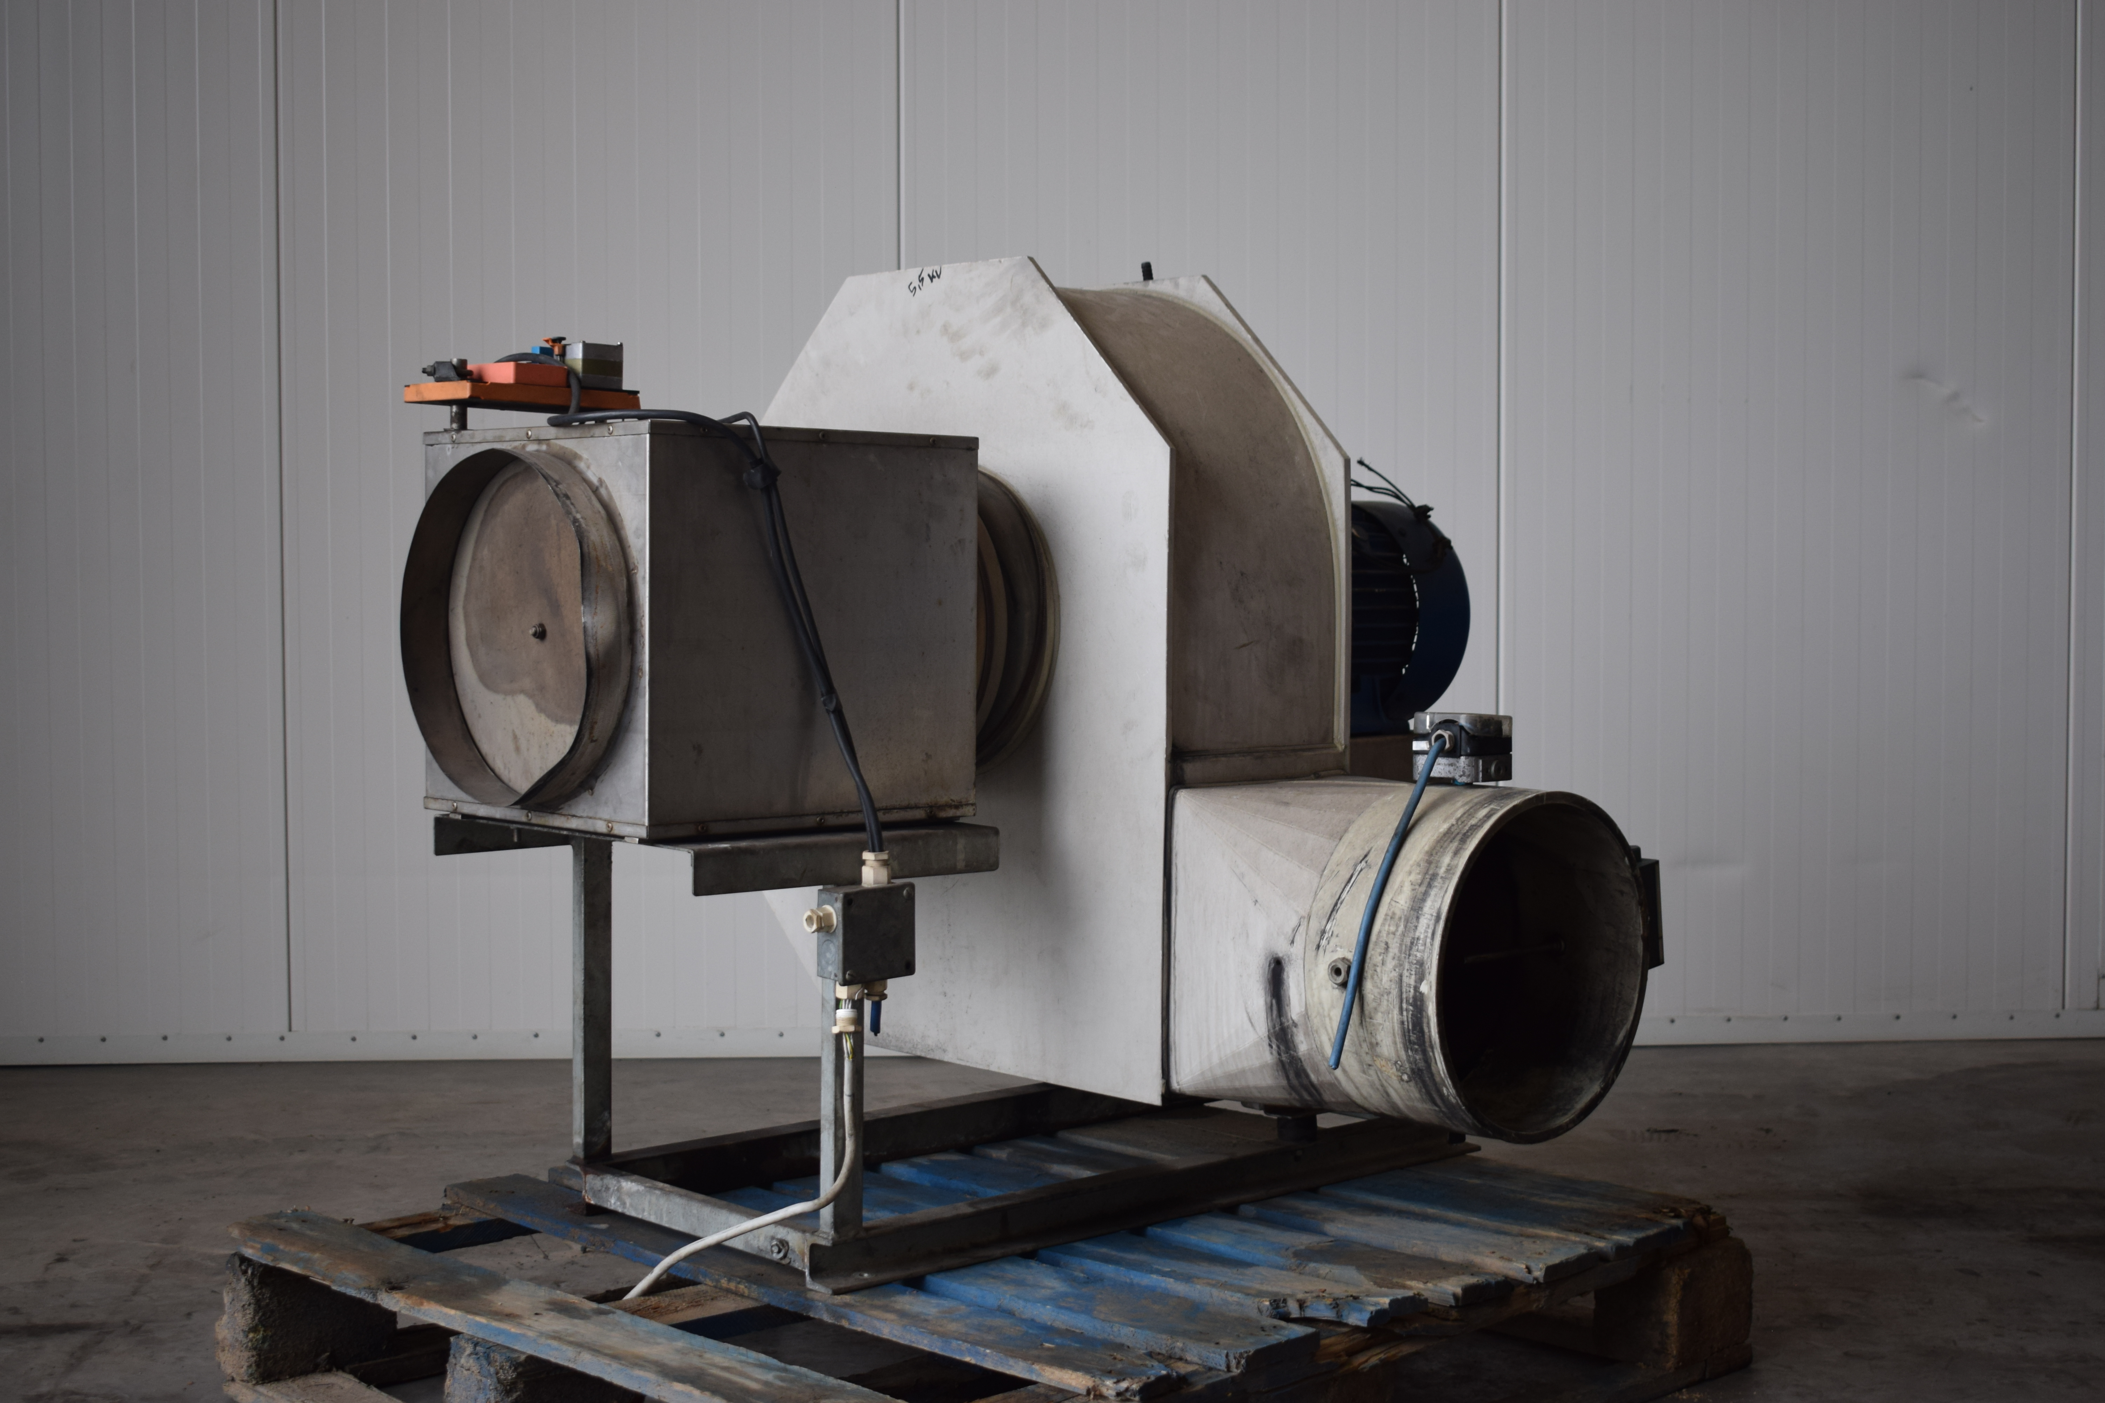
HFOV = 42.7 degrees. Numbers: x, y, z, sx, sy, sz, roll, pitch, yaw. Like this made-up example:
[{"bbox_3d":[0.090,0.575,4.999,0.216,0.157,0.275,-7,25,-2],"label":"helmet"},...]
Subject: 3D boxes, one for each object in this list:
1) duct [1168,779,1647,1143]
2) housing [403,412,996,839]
[{"bbox_3d":[0.327,0.236,2.559,0.319,0.319,0.353,-2,4,-43],"label":"duct"},{"bbox_3d":[-0.355,-0.073,2.581,0.424,0.362,0.376,-2,4,-43],"label":"housing"}]

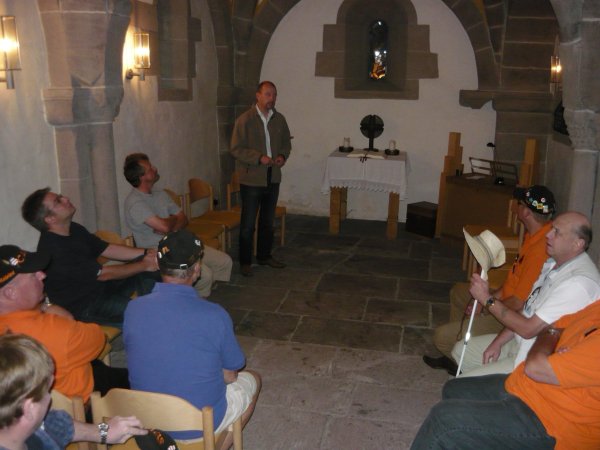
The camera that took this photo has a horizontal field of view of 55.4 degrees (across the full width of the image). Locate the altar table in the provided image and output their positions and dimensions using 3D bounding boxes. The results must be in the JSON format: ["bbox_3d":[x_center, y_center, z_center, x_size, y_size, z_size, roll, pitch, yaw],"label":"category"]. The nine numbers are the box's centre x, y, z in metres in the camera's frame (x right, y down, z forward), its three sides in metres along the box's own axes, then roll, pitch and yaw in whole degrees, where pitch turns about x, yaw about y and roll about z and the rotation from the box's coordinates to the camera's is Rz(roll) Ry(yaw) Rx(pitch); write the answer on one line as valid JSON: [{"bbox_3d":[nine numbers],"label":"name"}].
[{"bbox_3d":[0.819,-0.387,7.020,0.920,0.935,0.880,4,14,15],"label":"altar table"}]

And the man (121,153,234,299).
[{"bbox_3d":[-0.890,0.127,4.232,0.760,1.240,0.540,5,14,17],"label":"man"}]

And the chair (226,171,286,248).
[{"bbox_3d":[-0.491,-0.153,6.244,0.530,0.830,0.500,10,17,34],"label":"chair"}]

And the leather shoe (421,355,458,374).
[{"bbox_3d":[0.915,0.881,3.615,0.285,0.105,0.100,8,16,28],"label":"leather shoe"}]

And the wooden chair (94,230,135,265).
[{"bbox_3d":[-1.051,0.439,3.815,0.530,0.830,0.500,4,14,13],"label":"wooden chair"}]

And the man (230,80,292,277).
[{"bbox_3d":[-0.367,-0.429,5.383,0.540,1.780,0.380,-9,17,-34],"label":"man"}]

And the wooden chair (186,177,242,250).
[{"bbox_3d":[-0.841,-0.053,5.825,0.530,0.830,0.500,7,15,25],"label":"wooden chair"}]

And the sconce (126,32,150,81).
[{"bbox_3d":[-1.312,-1.369,4.647,0.170,0.370,0.120,3,14,12],"label":"sconce"}]

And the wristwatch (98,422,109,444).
[{"bbox_3d":[-0.653,0.693,1.900,0.037,0.050,0.060,-4,14,-17],"label":"wristwatch"}]

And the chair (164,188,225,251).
[{"bbox_3d":[-1.011,0.072,5.310,0.530,0.830,0.500,4,14,15],"label":"chair"}]

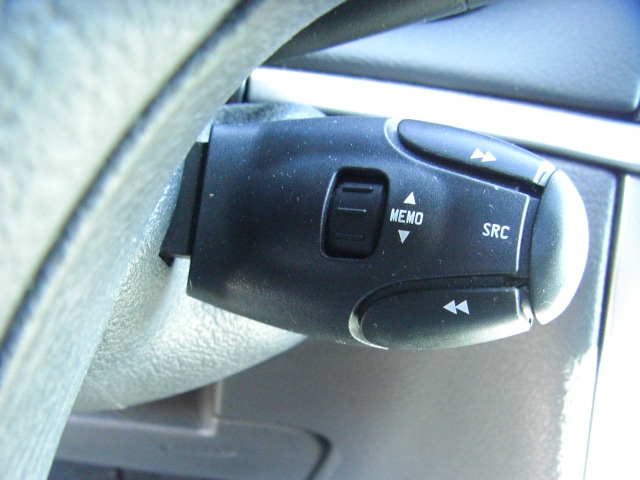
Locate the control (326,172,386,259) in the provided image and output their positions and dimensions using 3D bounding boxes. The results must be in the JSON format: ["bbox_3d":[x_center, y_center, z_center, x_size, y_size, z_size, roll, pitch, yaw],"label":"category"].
[{"bbox_3d":[0.007,-0.005,0.148,0.012,0.017,0.006,6,-3,0],"label":"control"}]

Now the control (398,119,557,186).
[{"bbox_3d":[0.033,-0.019,0.149,0.033,0.007,0.007,18,-15,0],"label":"control"}]

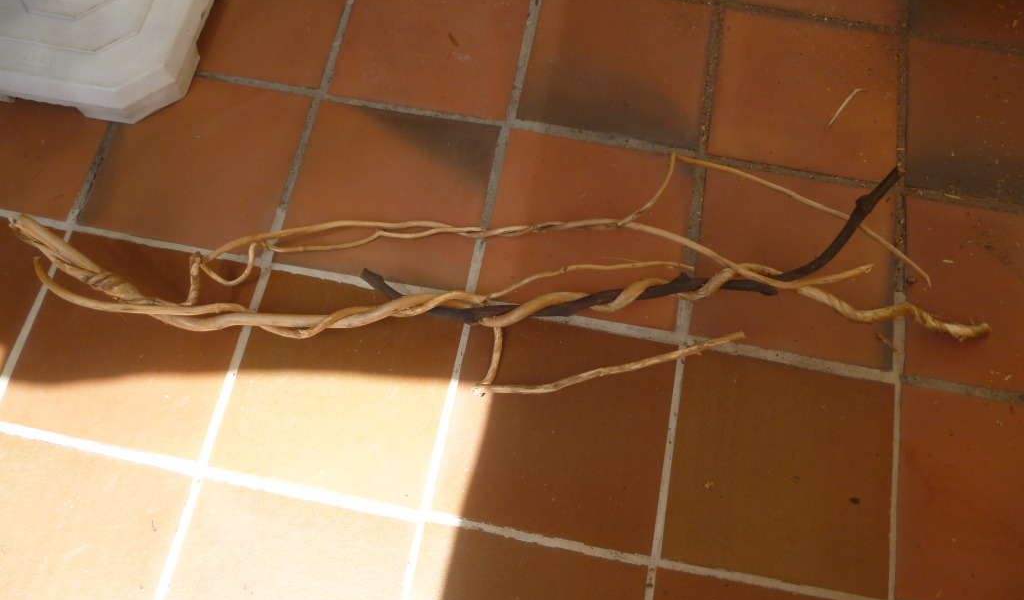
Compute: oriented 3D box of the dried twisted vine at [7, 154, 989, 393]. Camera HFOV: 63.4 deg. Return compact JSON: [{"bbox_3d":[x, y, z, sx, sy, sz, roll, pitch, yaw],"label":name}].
[{"bbox_3d":[-0.033,-0.035,1.183,1.370,0.080,0.345,-6,69,-3],"label":"dried twisted vine"}]

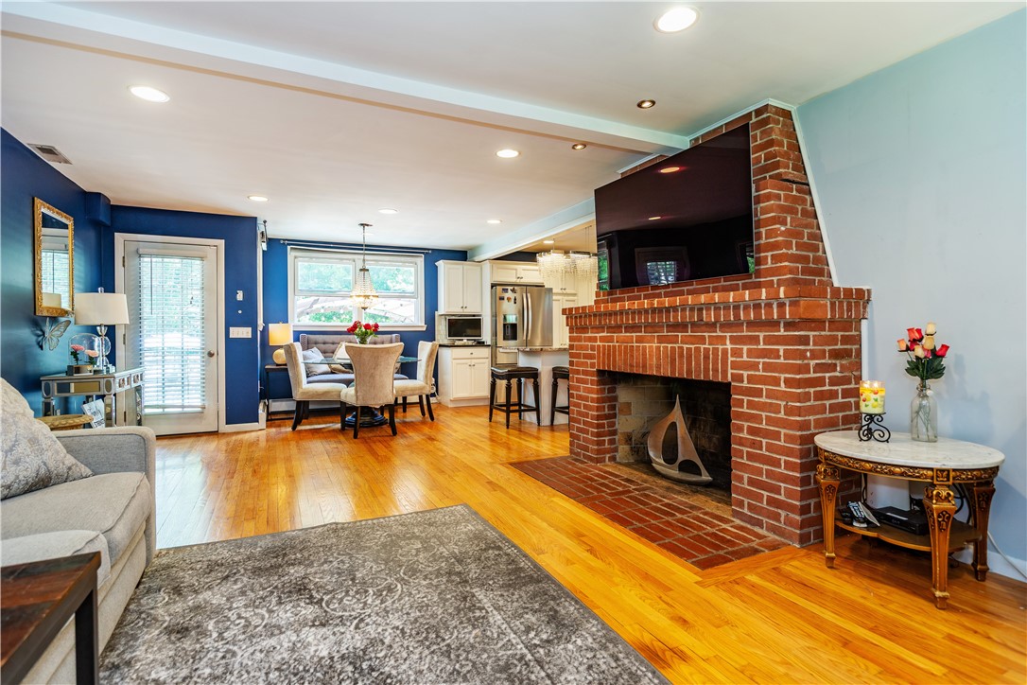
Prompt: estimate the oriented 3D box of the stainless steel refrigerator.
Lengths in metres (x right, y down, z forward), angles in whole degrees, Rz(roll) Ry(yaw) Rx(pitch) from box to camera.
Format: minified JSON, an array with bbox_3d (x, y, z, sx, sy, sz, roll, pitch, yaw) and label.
[{"bbox_3d":[0.002,0.049,7.642,0.938,1.787,0.890,-1,1,-26],"label":"stainless steel refrigerator"}]

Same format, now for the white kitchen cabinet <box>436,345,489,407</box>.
[{"bbox_3d":[-0.753,0.506,7.471,0.612,0.890,0.610,-1,1,-26],"label":"white kitchen cabinet"}]

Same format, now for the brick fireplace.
[{"bbox_3d":[1.094,-0.192,3.256,0.550,2.300,2.090,-1,1,-26],"label":"brick fireplace"}]

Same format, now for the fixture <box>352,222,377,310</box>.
[{"bbox_3d":[-1.831,-0.918,5.960,0.330,1.040,0.330,-1,1,-26],"label":"fixture"}]

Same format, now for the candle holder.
[{"bbox_3d":[1.550,0.359,2.081,0.135,0.125,0.125,0,1,19],"label":"candle holder"}]

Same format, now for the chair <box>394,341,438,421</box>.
[{"bbox_3d":[-1.275,0.476,5.940,0.615,0.950,0.570,-1,1,-26],"label":"chair"}]

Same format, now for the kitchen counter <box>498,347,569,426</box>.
[{"bbox_3d":[0.739,0.499,6.046,1.840,0.910,0.850,-1,1,-26],"label":"kitchen counter"}]

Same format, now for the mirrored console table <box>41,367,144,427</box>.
[{"bbox_3d":[-3.412,0.621,4.003,0.435,0.745,0.920,-1,1,-26],"label":"mirrored console table"}]

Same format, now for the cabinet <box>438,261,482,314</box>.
[{"bbox_3d":[-0.832,-0.828,7.532,0.675,0.775,0.355,-1,1,-26],"label":"cabinet"}]

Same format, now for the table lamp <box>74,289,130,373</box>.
[{"bbox_3d":[-3.568,-0.110,4.208,0.360,0.725,0.360,-1,1,-26],"label":"table lamp"}]

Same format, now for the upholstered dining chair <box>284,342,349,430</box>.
[{"bbox_3d":[-2.237,0.491,5.553,0.630,0.990,0.500,-1,1,-6],"label":"upholstered dining chair"}]

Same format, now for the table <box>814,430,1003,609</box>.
[{"bbox_3d":[1.680,0.717,2.090,0.700,0.550,0.630,-1,1,-26],"label":"table"}]

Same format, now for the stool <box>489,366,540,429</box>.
[{"bbox_3d":[0.011,0.618,5.614,0.420,0.650,0.510,-1,1,-26],"label":"stool"}]

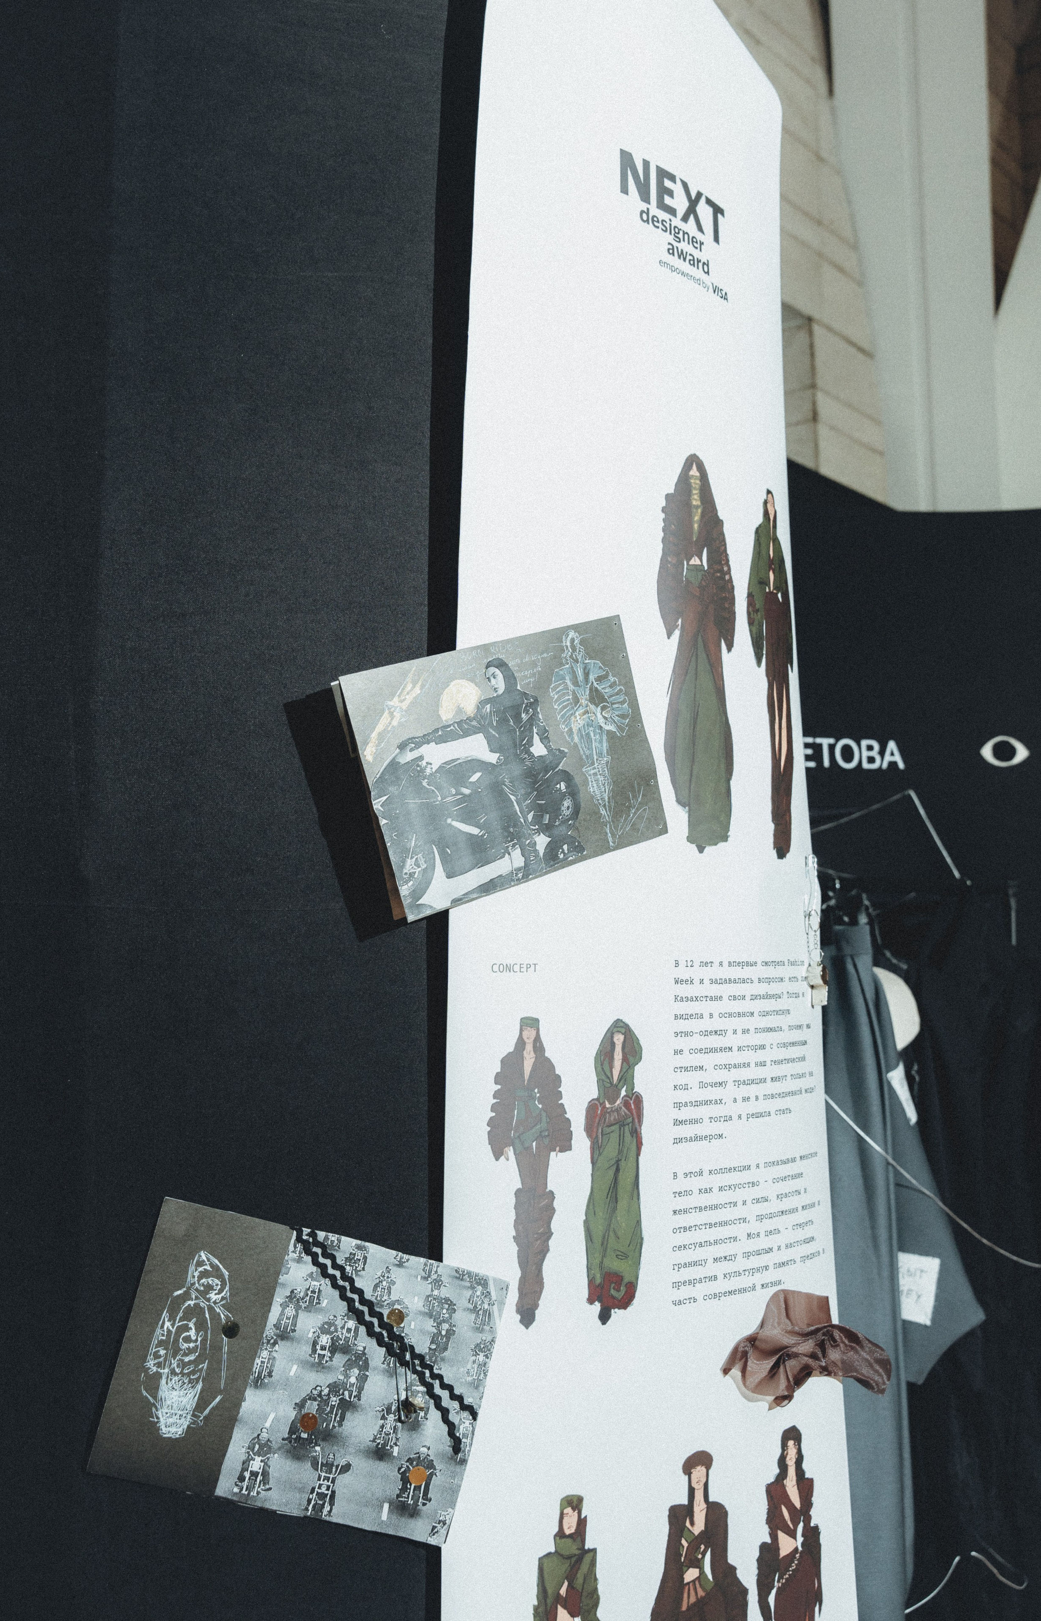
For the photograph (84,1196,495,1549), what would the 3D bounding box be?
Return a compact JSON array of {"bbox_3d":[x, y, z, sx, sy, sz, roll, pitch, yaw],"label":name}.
[{"bbox_3d":[-0.172,0.454,1.161,0.293,0.213,0.010,18,-9,-12],"label":"photograph"}]

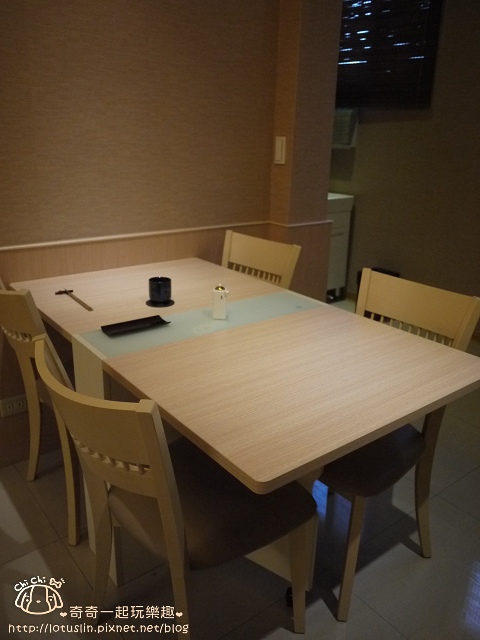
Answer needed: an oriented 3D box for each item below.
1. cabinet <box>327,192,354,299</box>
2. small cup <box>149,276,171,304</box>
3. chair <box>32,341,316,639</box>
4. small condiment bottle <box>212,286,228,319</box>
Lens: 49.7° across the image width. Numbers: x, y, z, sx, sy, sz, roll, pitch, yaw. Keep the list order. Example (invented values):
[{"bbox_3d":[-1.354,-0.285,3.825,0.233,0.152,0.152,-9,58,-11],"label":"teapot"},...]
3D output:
[{"bbox_3d":[0.522,-0.571,4.144,0.530,0.840,0.460,-13,24,-36],"label":"cabinet"},{"bbox_3d":[-0.257,-0.094,1.665,0.071,0.073,0.071,1,19,-1],"label":"small cup"},{"bbox_3d":[-0.148,0.439,1.207,0.580,0.855,0.450,-16,26,-41],"label":"chair"},{"bbox_3d":[-0.055,-0.056,1.547,0.046,0.102,0.040,4,20,7],"label":"small condiment bottle"}]

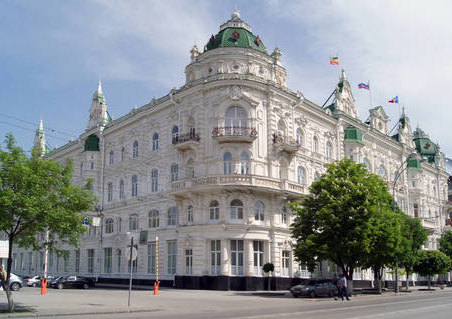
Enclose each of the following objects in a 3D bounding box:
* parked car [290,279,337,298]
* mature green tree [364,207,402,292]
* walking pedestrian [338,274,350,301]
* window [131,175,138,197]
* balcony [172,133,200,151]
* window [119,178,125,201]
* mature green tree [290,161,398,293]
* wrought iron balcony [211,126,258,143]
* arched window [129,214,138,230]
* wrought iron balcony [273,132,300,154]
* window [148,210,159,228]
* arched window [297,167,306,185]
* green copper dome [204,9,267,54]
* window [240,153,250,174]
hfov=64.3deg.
[{"bbox_3d":[7.316,10.745,30.000,4.200,1.400,1.680,15,-23,-40],"label":"parked car"},{"bbox_3d":[14.740,8.780,34.300,4.200,8.300,4.200,0,-14,0],"label":"mature green tree"},{"bbox_3d":[8.564,9.168,25.882,0.600,1.750,0.500,8,-16,-29],"label":"walking pedestrian"},{"bbox_3d":[-12.536,3.647,49.457,1.186,2.834,0.250,-13,-19,42],"label":"window"},{"bbox_3d":[-4.654,-2.121,42.371,2.800,1.550,1.300,-7,-11,36],"label":"balcony"},{"bbox_3d":[-14.756,4.257,51.021,1.250,2.800,0.300,-8,-12,41],"label":"window"},{"bbox_3d":[9.342,5.327,28.591,8.000,10.700,7.800,-3,-10,20],"label":"mature green tree"},{"bbox_3d":[1.015,-2.739,39.372,4.910,1.371,1.500,0,-14,2],"label":"wrought iron balcony"},{"bbox_3d":[-12.100,8.246,47.295,1.800,2.200,0.300,-15,-23,40],"label":"arched window"},{"bbox_3d":[7.266,-1.936,42.977,3.300,1.700,1.200,15,-23,-40],"label":"wrought iron balcony"},{"bbox_3d":[-8.270,6.910,41.440,1.750,2.100,0.300,-12,-18,39],"label":"window"},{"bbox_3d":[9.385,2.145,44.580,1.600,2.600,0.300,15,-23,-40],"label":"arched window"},{"bbox_3d":[1.288,-16.629,46.295,7.900,6.200,7.800,0,-14,2],"label":"green copper dome"},{"bbox_3d":[1.980,0.410,36.950,0.950,2.300,0.300,2,-14,-10],"label":"window"}]

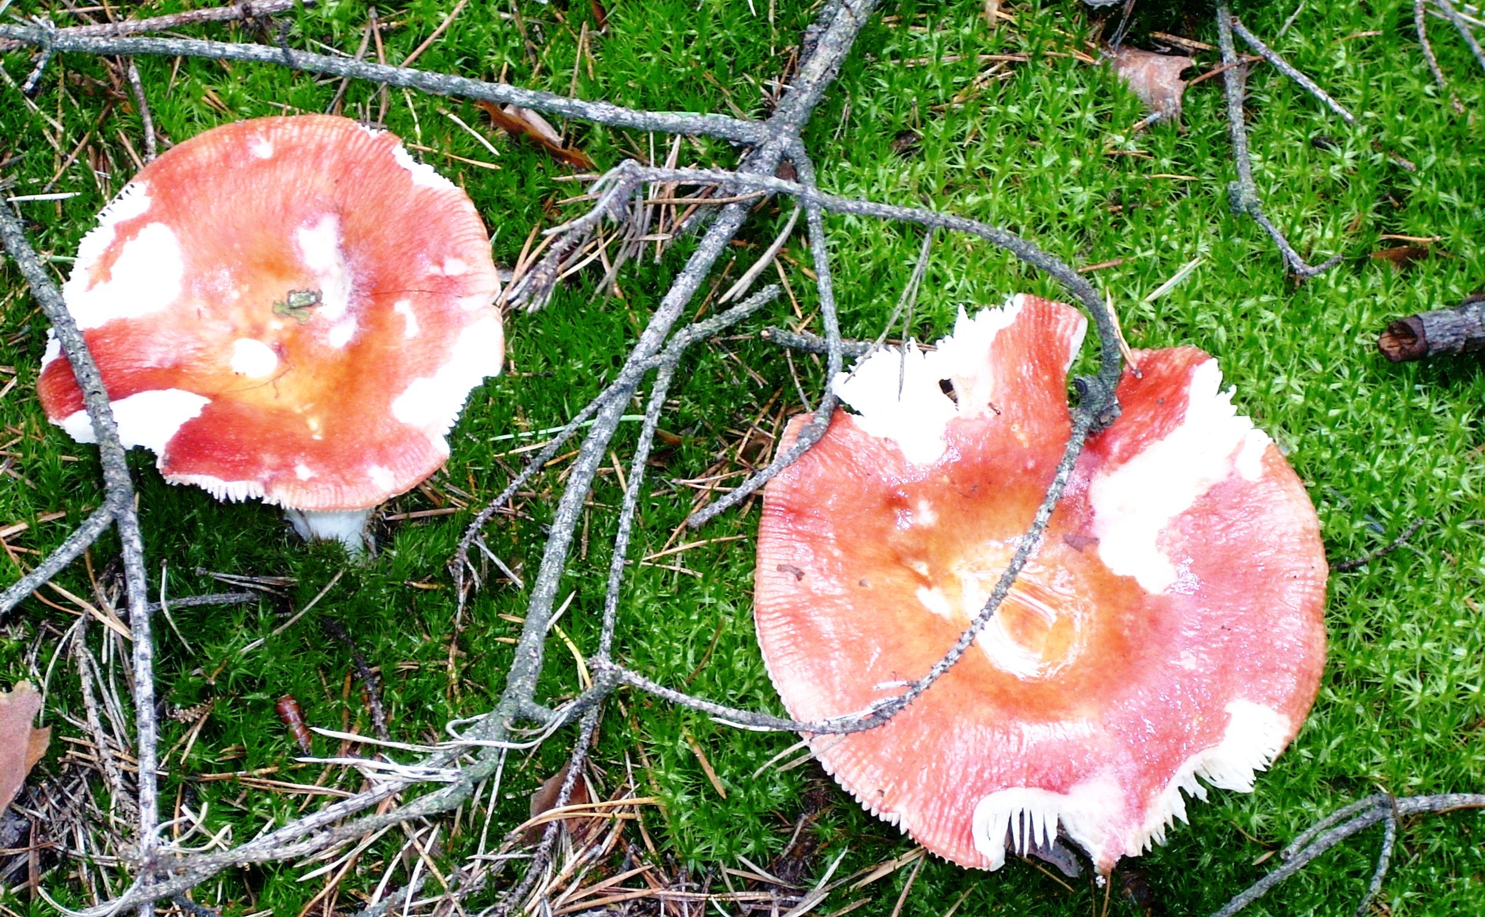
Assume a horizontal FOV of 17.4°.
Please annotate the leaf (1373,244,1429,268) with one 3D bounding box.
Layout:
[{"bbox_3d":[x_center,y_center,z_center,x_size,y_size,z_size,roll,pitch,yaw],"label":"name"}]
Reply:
[{"bbox_3d":[0.150,-0.046,1.098,0.013,0.004,0.007,-11,57,-7],"label":"leaf"}]

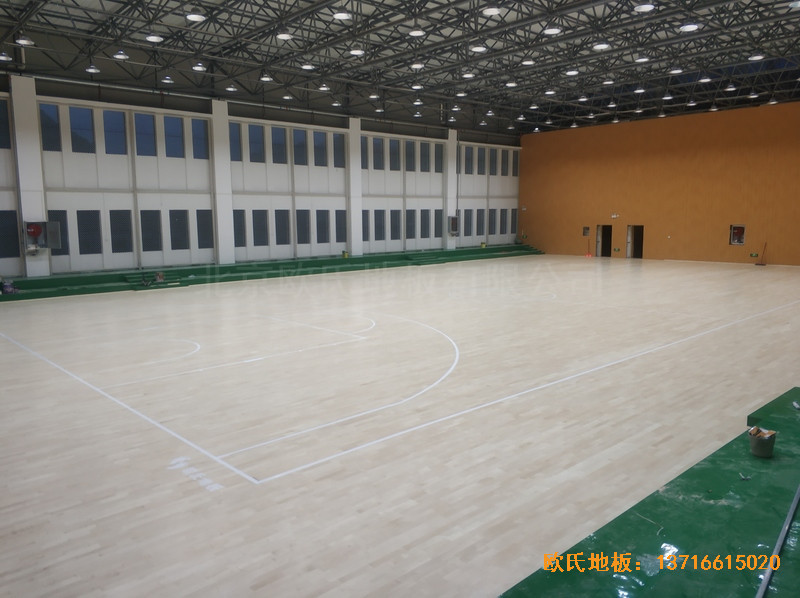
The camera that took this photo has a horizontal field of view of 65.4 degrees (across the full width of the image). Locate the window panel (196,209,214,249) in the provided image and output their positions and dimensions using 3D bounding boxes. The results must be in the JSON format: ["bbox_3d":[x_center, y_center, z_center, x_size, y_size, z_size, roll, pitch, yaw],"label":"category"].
[{"bbox_3d":[-8.751,-3.117,28.052,0.820,1.710,0.100,-8,10,-43],"label":"window panel"}]

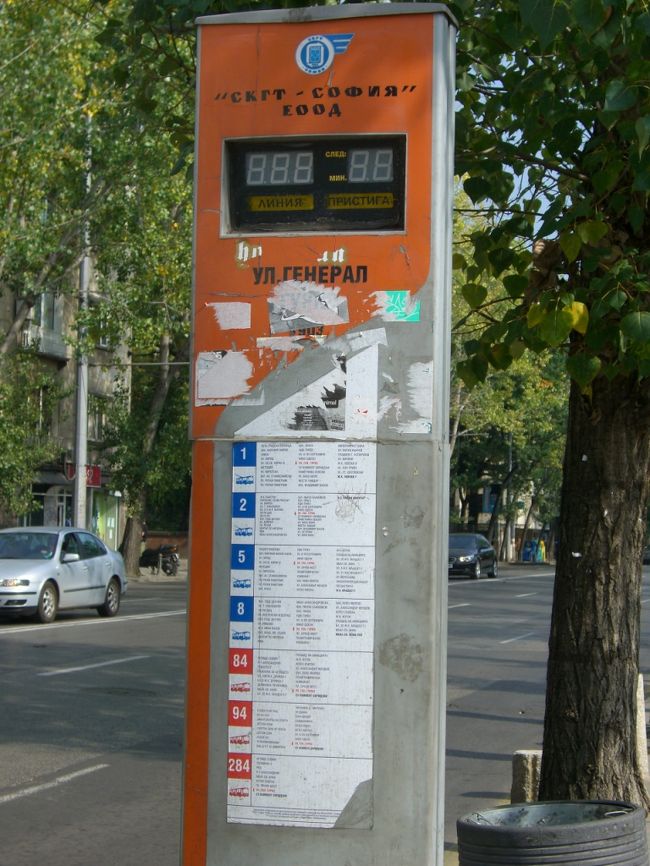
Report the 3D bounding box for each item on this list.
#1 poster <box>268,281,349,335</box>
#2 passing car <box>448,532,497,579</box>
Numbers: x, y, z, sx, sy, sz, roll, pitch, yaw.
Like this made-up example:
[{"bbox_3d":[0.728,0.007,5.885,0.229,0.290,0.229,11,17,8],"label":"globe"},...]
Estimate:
[{"bbox_3d":[-0.032,-0.241,3.748,0.159,0.104,0.004,0,-3,14],"label":"poster"},{"bbox_3d":[4.369,3.995,63.500,1.840,1.460,4.800,0,-3,14],"label":"passing car"}]

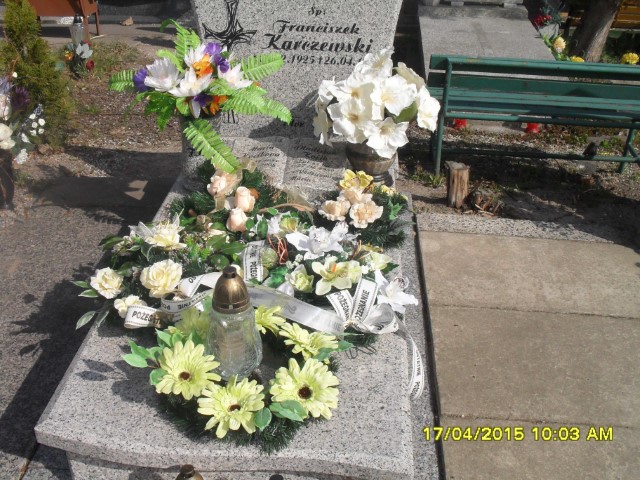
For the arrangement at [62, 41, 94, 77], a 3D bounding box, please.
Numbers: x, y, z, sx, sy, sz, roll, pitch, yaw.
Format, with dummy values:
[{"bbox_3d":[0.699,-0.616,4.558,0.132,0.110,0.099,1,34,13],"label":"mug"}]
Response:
[{"bbox_3d":[-1.922,-1.441,5.150,0.260,0.275,0.240,-9,31,-18],"label":"arrangement"}]

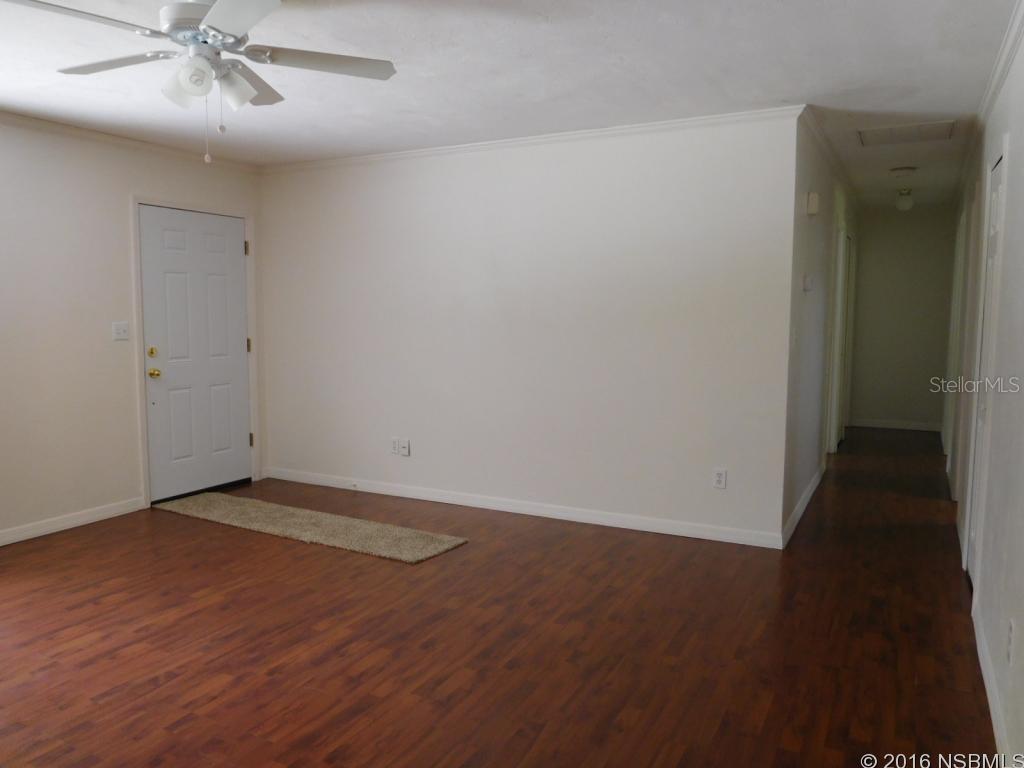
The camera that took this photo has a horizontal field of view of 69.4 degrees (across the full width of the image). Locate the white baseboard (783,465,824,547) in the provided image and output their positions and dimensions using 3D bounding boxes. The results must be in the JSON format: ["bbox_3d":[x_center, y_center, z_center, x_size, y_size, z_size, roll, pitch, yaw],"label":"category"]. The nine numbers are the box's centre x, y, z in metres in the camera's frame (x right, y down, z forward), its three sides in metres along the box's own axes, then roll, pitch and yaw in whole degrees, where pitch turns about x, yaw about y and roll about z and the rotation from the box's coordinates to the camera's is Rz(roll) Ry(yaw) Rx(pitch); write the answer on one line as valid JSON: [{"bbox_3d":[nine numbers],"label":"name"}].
[{"bbox_3d":[2.078,0.813,5.234,0.015,0.085,2.350,3,6,28],"label":"white baseboard"}]

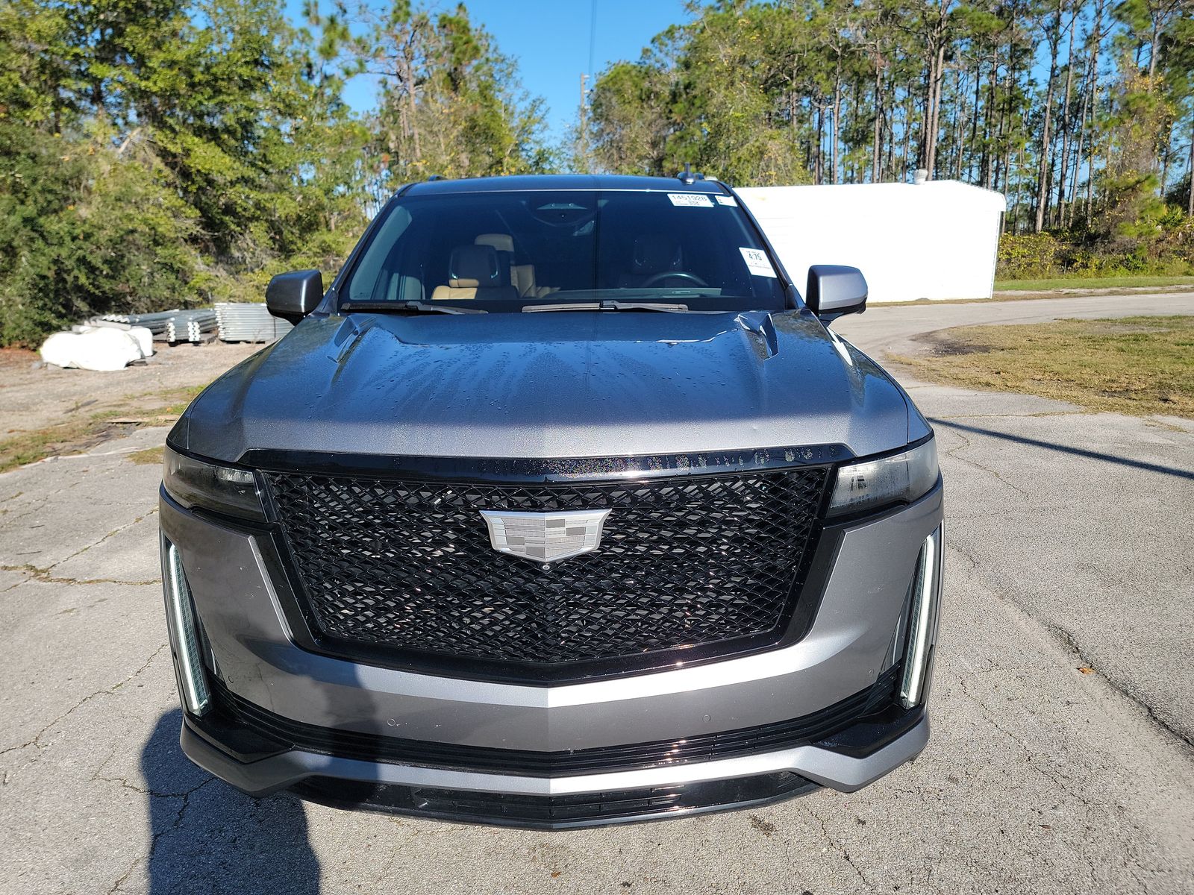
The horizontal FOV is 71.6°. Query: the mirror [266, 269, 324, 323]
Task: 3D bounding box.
[{"bbox_3d":[-1.220,-0.602,3.318,0.240,0.210,0.170,-1,14,0],"label":"mirror"}]

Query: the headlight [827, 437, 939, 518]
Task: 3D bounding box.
[{"bbox_3d":[0.702,0.060,2.030,0.350,0.175,0.320,-1,14,0],"label":"headlight"}]

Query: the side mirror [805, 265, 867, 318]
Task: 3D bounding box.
[{"bbox_3d":[0.960,-0.623,3.336,0.240,0.210,0.170,-1,14,0],"label":"side mirror"}]

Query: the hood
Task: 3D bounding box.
[{"bbox_3d":[-0.119,-0.218,2.426,1.800,0.300,1.400,-1,14,0],"label":"hood"}]

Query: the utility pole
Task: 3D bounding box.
[{"bbox_3d":[-0.894,-19.074,57.074,0.600,12.500,0.400,-1,14,0],"label":"utility pole"}]

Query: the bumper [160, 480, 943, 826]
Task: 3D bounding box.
[{"bbox_3d":[-0.109,0.493,2.057,2.020,0.700,0.560,-1,14,0],"label":"bumper"}]

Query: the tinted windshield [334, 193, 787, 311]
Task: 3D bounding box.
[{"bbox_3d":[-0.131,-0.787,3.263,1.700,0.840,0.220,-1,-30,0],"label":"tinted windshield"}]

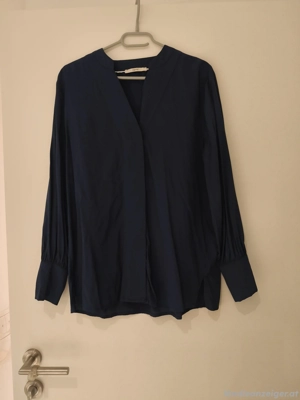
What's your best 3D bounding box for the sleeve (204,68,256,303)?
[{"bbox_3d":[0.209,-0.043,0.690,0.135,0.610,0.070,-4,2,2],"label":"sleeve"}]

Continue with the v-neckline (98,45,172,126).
[{"bbox_3d":[-0.037,-0.292,0.685,0.200,0.215,0.060,-1,2,1],"label":"v-neckline"}]

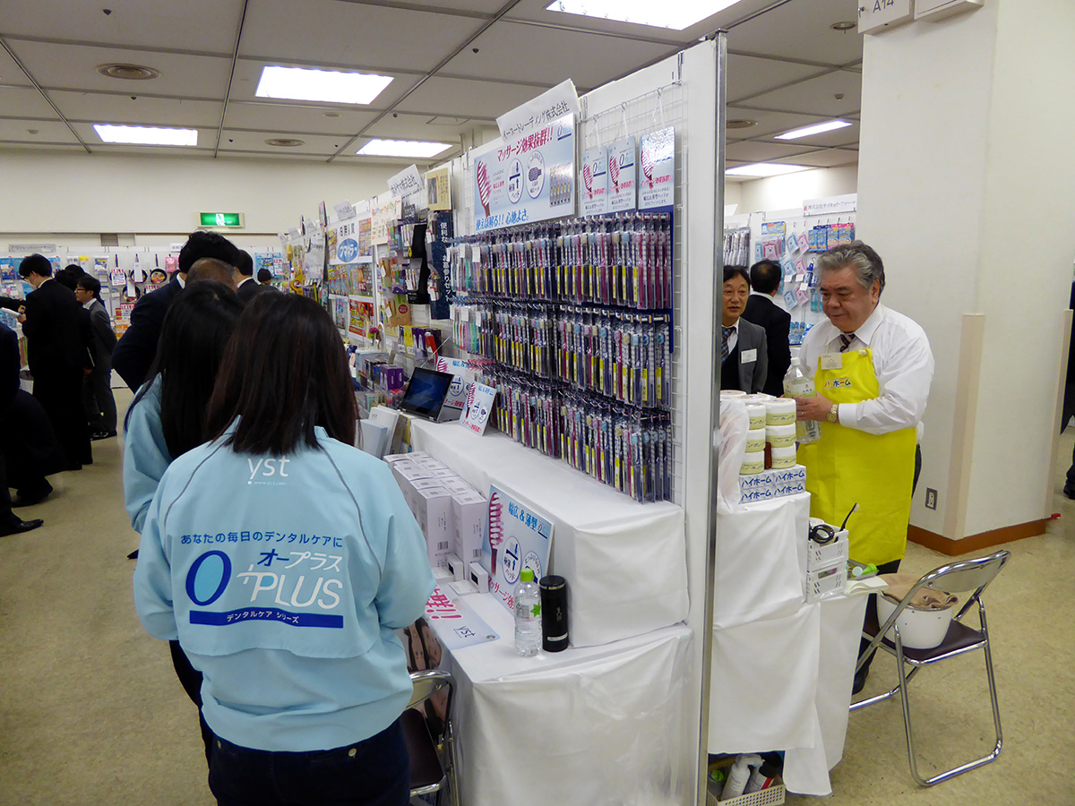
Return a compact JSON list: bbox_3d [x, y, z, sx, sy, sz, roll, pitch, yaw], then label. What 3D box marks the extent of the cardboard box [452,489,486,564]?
[{"bbox_3d":[-0.213,0.419,2.364,0.083,0.240,0.112,-6,11,-24],"label":"cardboard box"}]

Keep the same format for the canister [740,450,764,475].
[{"bbox_3d":[0.568,0.153,1.999,0.078,0.060,0.078,-6,11,-24],"label":"canister"}]

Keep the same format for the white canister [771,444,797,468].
[{"bbox_3d":[0.666,0.142,2.046,0.078,0.060,0.078,-6,11,-24],"label":"white canister"}]

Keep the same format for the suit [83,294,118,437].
[{"bbox_3d":[-4.611,-0.388,7.839,0.360,1.430,0.500,-6,11,-24],"label":"suit"}]

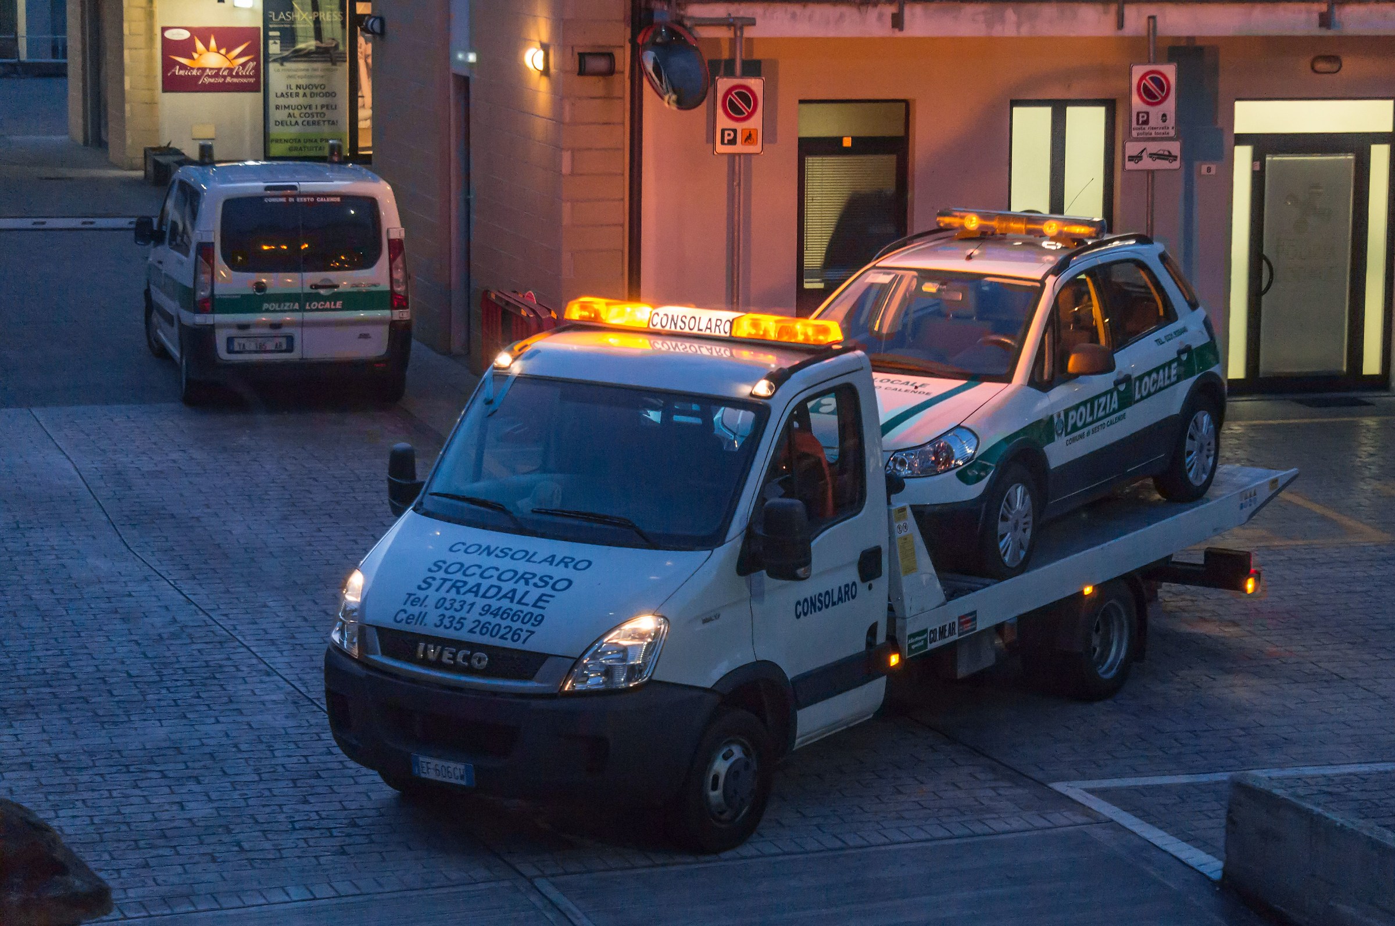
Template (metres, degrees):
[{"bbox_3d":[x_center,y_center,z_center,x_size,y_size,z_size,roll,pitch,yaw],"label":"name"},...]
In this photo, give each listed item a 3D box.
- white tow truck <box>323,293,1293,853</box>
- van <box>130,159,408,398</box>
[{"bbox_3d":[0.830,0.192,17.273,2.270,2.430,7.250,7,12,33],"label":"white tow truck"},{"bbox_3d":[-3.827,-1.715,28.117,1.960,1.960,4.860,-2,10,-15],"label":"van"}]

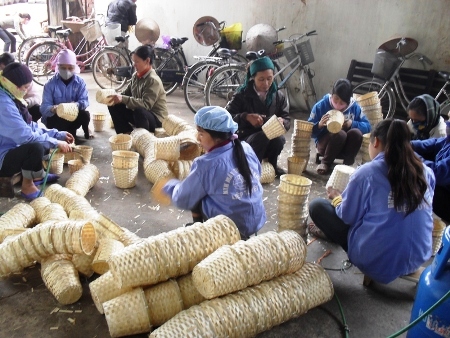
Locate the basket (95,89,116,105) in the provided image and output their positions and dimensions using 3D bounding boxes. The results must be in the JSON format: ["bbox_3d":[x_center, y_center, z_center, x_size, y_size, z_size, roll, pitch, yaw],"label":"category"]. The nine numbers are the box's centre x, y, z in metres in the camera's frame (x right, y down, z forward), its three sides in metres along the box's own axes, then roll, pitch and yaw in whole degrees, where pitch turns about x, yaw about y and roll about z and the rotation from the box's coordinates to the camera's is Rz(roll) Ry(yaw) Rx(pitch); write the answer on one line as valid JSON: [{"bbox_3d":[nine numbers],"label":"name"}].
[{"bbox_3d":[-1.197,-0.724,4.580,0.160,0.175,0.175,13,0,-26],"label":"basket"}]

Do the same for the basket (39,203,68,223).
[{"bbox_3d":[-1.075,0.295,2.887,0.200,0.200,0.180,-18,29,-41],"label":"basket"}]

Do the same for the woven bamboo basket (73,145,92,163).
[{"bbox_3d":[-1.230,-0.125,3.945,0.170,0.155,0.170,3,20,0],"label":"woven bamboo basket"}]

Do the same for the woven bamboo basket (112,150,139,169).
[{"bbox_3d":[-0.757,-0.034,3.462,0.200,0.165,0.200,3,20,0],"label":"woven bamboo basket"}]

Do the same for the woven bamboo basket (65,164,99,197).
[{"bbox_3d":[-1.028,0.080,3.389,0.160,0.160,0.400,1,20,3],"label":"woven bamboo basket"}]

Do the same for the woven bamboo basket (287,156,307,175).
[{"bbox_3d":[0.624,-0.013,3.945,0.165,0.155,0.165,2,21,0],"label":"woven bamboo basket"}]

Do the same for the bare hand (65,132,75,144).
[{"bbox_3d":[-1.175,-0.231,3.450,0.100,0.085,0.080,10,21,17],"label":"bare hand"}]

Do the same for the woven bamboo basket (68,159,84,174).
[{"bbox_3d":[-1.198,0.008,3.664,0.155,0.140,0.155,0,22,0],"label":"woven bamboo basket"}]

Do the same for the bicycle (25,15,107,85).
[{"bbox_3d":[-2.171,-1.654,6.708,1.650,1.030,0.550,6,20,6],"label":"bicycle"}]

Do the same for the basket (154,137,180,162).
[{"bbox_3d":[-0.478,-0.168,3.817,0.200,0.195,0.195,-1,20,-5],"label":"basket"}]

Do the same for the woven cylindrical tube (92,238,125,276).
[{"bbox_3d":[-0.632,0.469,2.470,0.165,0.165,0.190,5,39,4],"label":"woven cylindrical tube"}]

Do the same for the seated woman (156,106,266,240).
[{"bbox_3d":[-0.076,0.028,2.779,0.620,0.830,0.480,19,25,37],"label":"seated woman"}]

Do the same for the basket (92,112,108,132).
[{"bbox_3d":[-1.357,-0.497,4.924,0.142,0.172,0.142,3,20,0],"label":"basket"}]

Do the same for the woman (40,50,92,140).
[{"bbox_3d":[-1.591,-0.791,4.652,0.500,0.870,0.580,1,20,-6],"label":"woman"}]

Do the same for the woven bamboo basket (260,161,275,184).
[{"bbox_3d":[0.326,0.037,3.755,0.170,0.180,0.180,11,23,22],"label":"woven bamboo basket"}]

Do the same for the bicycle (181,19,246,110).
[{"bbox_3d":[0.109,-1.271,6.046,1.600,1.020,0.550,-13,26,-38],"label":"bicycle"}]

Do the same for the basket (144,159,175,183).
[{"bbox_3d":[-0.541,0.024,3.700,0.205,0.205,0.190,-15,30,-36],"label":"basket"}]

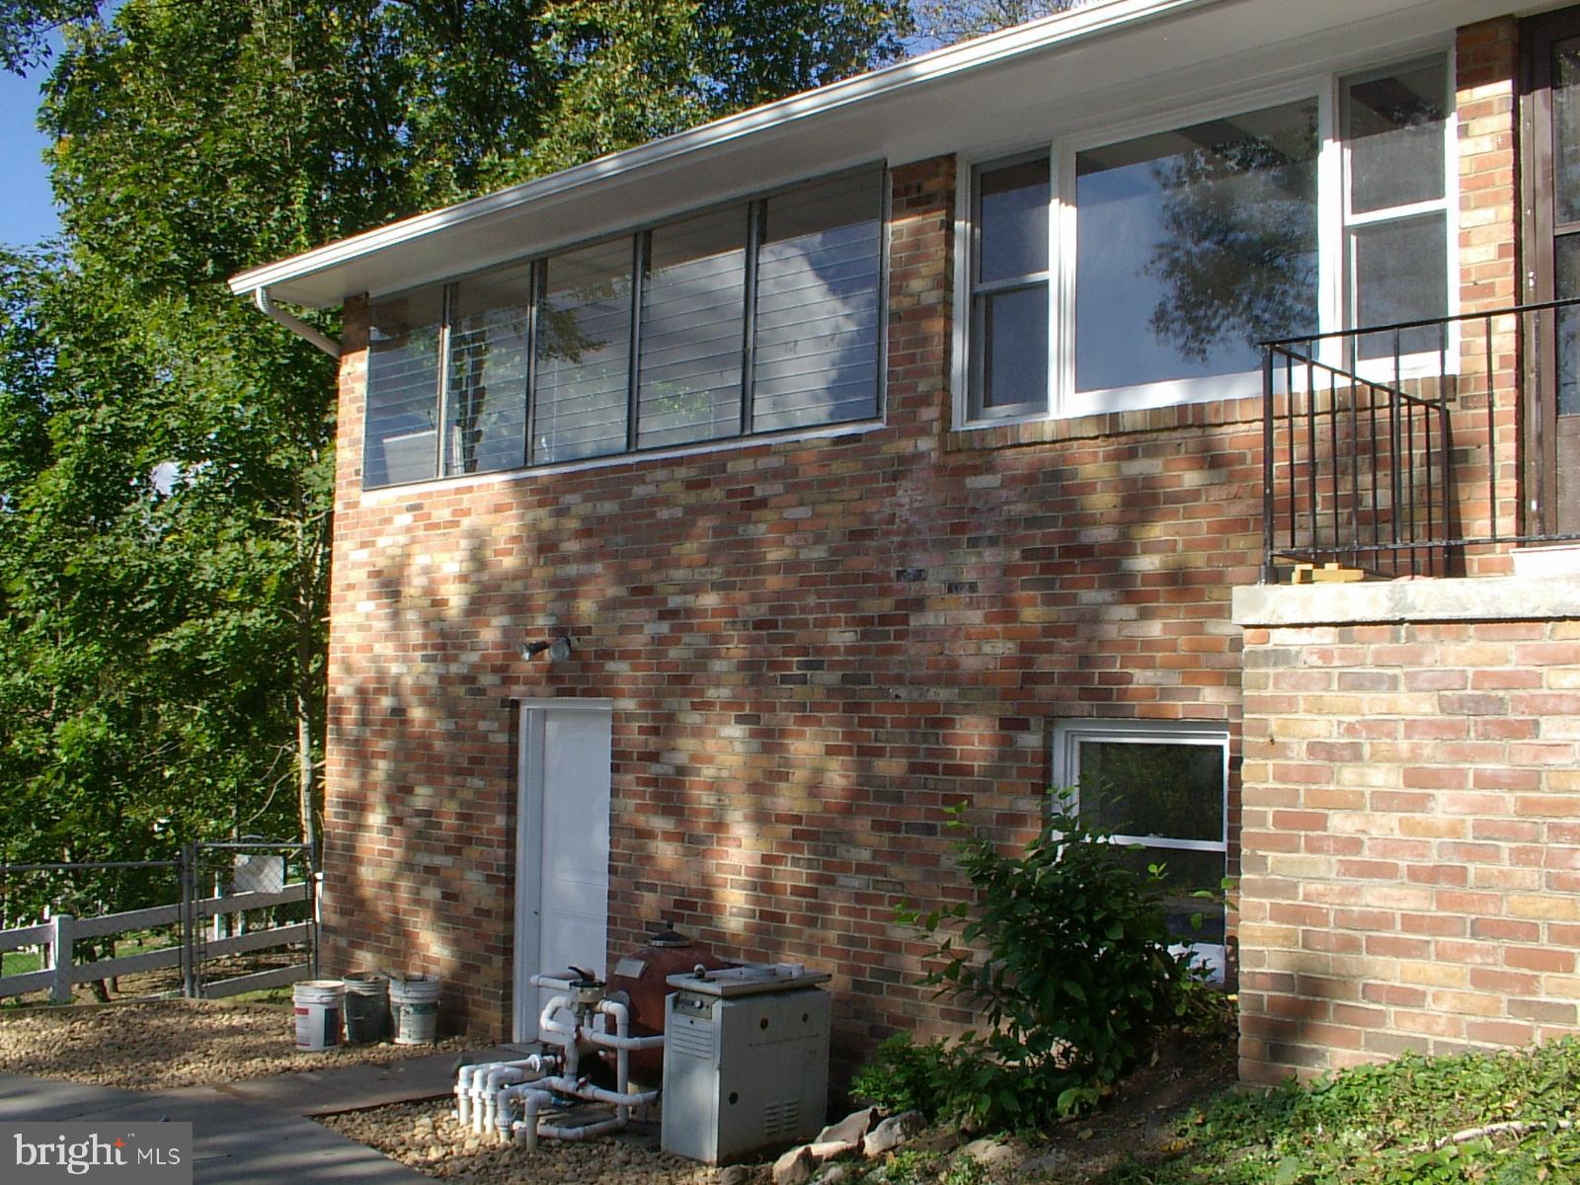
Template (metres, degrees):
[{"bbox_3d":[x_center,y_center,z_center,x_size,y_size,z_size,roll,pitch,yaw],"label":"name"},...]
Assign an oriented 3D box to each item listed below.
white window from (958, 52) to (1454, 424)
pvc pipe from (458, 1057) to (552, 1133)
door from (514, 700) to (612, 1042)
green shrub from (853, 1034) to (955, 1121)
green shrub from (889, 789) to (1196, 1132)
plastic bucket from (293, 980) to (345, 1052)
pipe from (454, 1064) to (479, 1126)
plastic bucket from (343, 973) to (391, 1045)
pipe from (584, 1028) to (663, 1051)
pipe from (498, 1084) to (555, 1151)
[{"bbox_3d":[1.730,-1.480,7.417,2.470,1.310,0.110,-3,-6,43],"label":"white window"},{"bbox_3d":[-1.322,2.387,8.072,0.270,0.290,0.480,-3,-6,43],"label":"pvc pipe"},{"bbox_3d":[-1.266,1.655,9.920,0.930,2.060,0.120,-3,-6,43],"label":"door"},{"bbox_3d":[0.506,2.142,7.485,0.460,0.380,0.420,1,-4,0],"label":"green shrub"},{"bbox_3d":[1.021,1.480,6.829,1.080,1.300,0.950,-3,-6,43],"label":"green shrub"},{"bbox_3d":[-2.727,2.459,9.780,0.300,0.370,0.300,1,-4,0],"label":"plastic bucket"},{"bbox_3d":[-1.507,2.378,8.004,0.090,0.285,0.110,-3,-6,43],"label":"pipe"},{"bbox_3d":[-2.508,2.475,10.020,0.300,0.370,0.300,1,-4,0],"label":"plastic bucket"},{"bbox_3d":[-0.799,2.122,8.079,0.420,0.060,0.240,-3,-6,43],"label":"pipe"},{"bbox_3d":[-1.157,2.368,7.661,0.340,0.260,0.230,-3,-6,43],"label":"pipe"}]

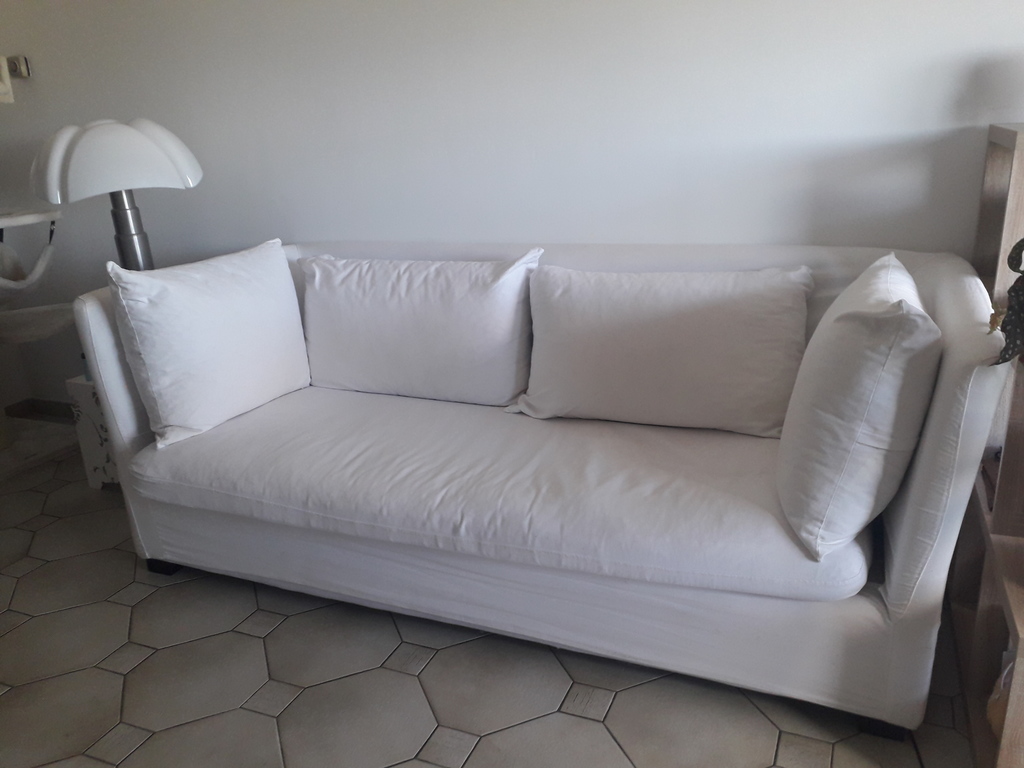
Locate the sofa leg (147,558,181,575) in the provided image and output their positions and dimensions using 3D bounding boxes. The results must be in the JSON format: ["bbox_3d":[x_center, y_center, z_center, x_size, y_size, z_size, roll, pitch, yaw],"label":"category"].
[{"bbox_3d":[-1.036,0.530,2.424,0.085,0.051,0.085,5,20,23],"label":"sofa leg"}]

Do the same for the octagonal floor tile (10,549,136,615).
[{"bbox_3d":[-1.299,0.590,2.385,0.317,0.010,0.317,-10,19,-20],"label":"octagonal floor tile"}]

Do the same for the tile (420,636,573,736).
[{"bbox_3d":[-0.042,0.693,1.861,0.317,0.010,0.317,-10,19,-20],"label":"tile"}]

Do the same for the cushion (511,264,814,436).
[{"bbox_3d":[0.400,-0.106,2.240,0.760,0.444,0.161,5,2,23],"label":"cushion"}]

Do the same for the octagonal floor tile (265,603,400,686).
[{"bbox_3d":[-0.461,0.658,2.036,0.317,0.010,0.317,-10,19,-20],"label":"octagonal floor tile"}]

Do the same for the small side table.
[{"bbox_3d":[-1.315,0.141,3.054,0.438,0.425,0.438,5,20,23],"label":"small side table"}]

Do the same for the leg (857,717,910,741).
[{"bbox_3d":[0.769,0.682,1.659,0.085,0.051,0.085,5,20,23],"label":"leg"}]

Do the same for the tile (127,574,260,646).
[{"bbox_3d":[-0.880,0.624,2.210,0.317,0.010,0.317,-10,19,-20],"label":"tile"}]

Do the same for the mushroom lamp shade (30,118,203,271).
[{"bbox_3d":[-1.205,-0.681,2.405,0.530,0.200,0.530,-16,22,-34],"label":"mushroom lamp shade"}]

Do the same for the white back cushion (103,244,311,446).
[{"bbox_3d":[-0.899,-0.150,2.488,0.161,0.515,0.644,-6,10,34],"label":"white back cushion"}]

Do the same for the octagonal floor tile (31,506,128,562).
[{"bbox_3d":[-1.421,0.503,2.670,0.317,0.010,0.317,-10,19,-20],"label":"octagonal floor tile"}]

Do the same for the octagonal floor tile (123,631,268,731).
[{"bbox_3d":[-0.759,0.711,1.925,0.317,0.010,0.317,-10,19,-20],"label":"octagonal floor tile"}]

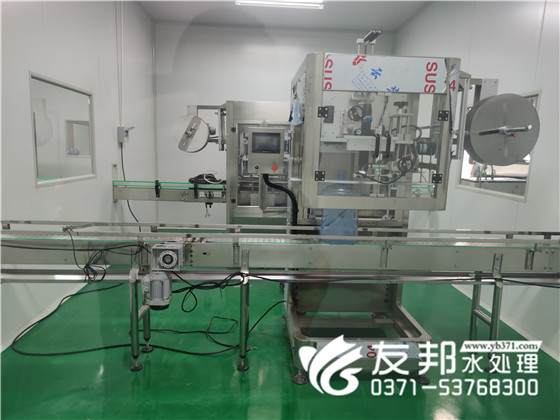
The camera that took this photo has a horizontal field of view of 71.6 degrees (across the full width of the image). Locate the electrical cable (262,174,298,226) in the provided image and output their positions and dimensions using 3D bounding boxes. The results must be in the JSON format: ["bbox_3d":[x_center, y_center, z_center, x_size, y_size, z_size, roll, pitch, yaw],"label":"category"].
[{"bbox_3d":[0.008,-0.072,3.014,0.272,0.406,0.112,1,9,-3],"label":"electrical cable"}]

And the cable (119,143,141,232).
[{"bbox_3d":[-2.102,-0.298,5.523,0.173,1.306,0.245,1,9,-3],"label":"cable"}]

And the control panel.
[{"bbox_3d":[-0.107,-0.445,2.938,0.267,0.338,0.112,1,9,-3],"label":"control panel"}]

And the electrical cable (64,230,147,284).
[{"bbox_3d":[-1.128,0.305,2.529,0.522,0.343,0.122,1,9,-3],"label":"electrical cable"}]

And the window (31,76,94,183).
[{"bbox_3d":[-2.101,-0.747,3.827,0.061,0.949,1.219,1,9,-3],"label":"window"}]

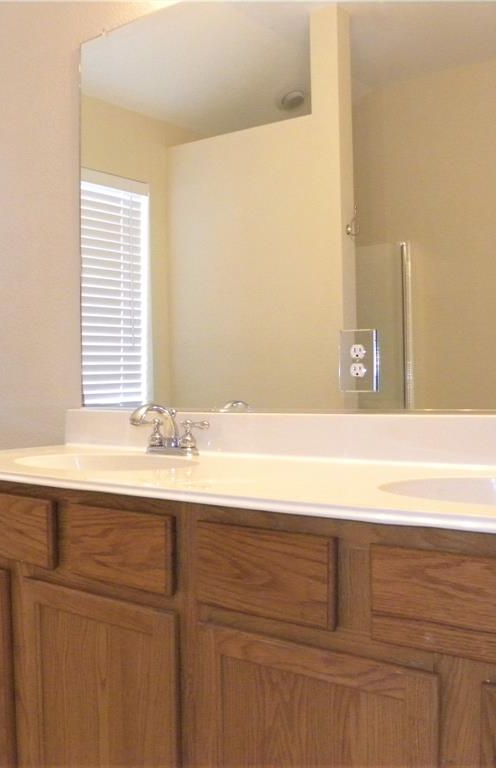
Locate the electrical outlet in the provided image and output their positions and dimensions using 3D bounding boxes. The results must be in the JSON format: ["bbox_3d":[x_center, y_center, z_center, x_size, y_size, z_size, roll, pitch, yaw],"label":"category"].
[{"bbox_3d":[0.230,-0.048,1.609,0.088,0.127,0.012,-1,0,39],"label":"electrical outlet"}]

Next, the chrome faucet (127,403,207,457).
[{"bbox_3d":[-0.209,0.106,1.776,0.208,0.117,0.166,-1,0,39],"label":"chrome faucet"}]

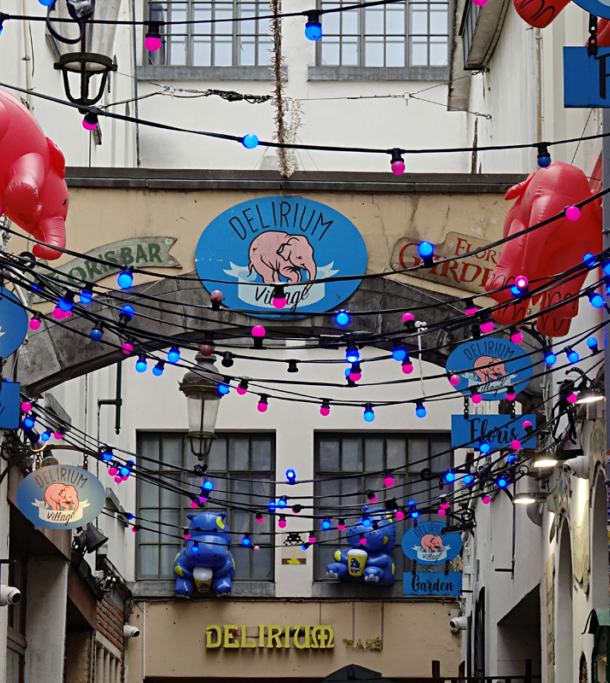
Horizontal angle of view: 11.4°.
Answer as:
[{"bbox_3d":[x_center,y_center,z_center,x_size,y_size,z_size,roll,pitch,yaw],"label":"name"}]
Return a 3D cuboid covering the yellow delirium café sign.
[{"bbox_3d":[-0.336,2.880,29.667,1.260,0.250,0.090,0,-10,0],"label":"yellow delirium café sign"}]

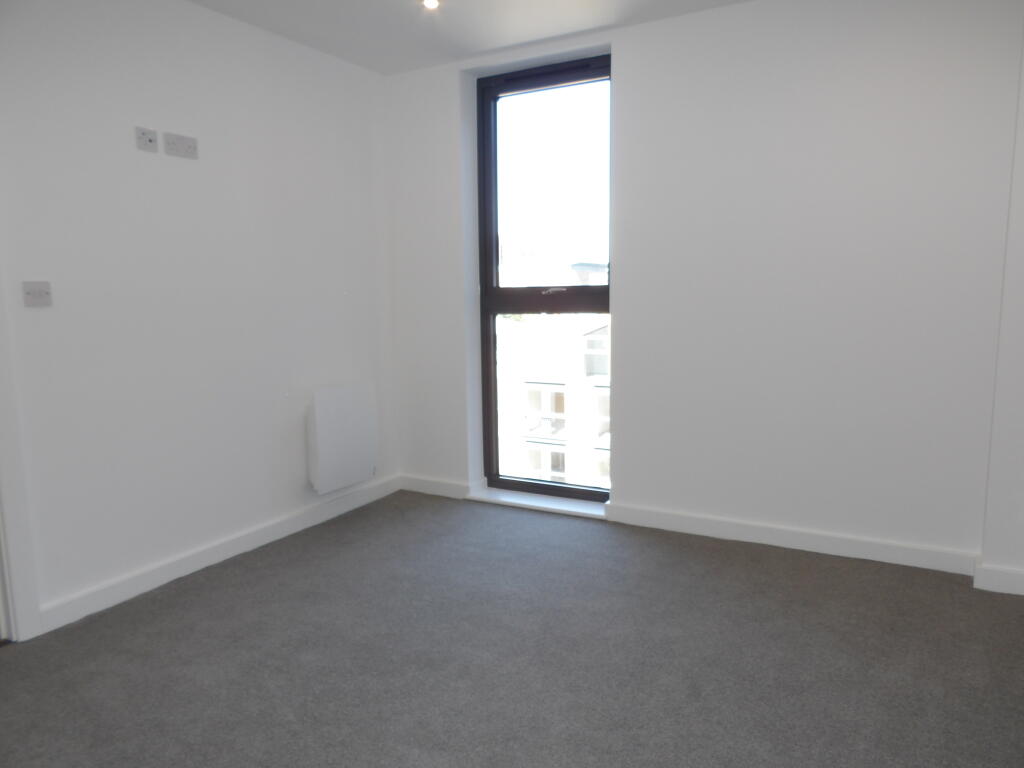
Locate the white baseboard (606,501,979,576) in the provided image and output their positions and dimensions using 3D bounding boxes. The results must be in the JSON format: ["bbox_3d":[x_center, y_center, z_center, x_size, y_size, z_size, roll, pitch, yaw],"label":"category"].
[{"bbox_3d":[1.192,0.696,3.259,1.590,0.096,0.018,3,9,29],"label":"white baseboard"}]

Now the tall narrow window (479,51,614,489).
[{"bbox_3d":[0.208,-0.512,3.878,0.857,2.300,0.075,3,9,29],"label":"tall narrow window"}]

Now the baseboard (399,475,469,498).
[{"bbox_3d":[-0.466,0.602,4.179,0.501,0.096,0.018,3,9,29],"label":"baseboard"}]

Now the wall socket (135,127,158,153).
[{"bbox_3d":[-1.429,-0.959,2.791,0.010,0.086,0.087,3,9,29],"label":"wall socket"}]

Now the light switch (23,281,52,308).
[{"bbox_3d":[-1.645,-0.311,2.468,0.010,0.087,0.087,3,9,29],"label":"light switch"}]

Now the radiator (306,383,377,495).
[{"bbox_3d":[-0.901,0.269,3.796,0.080,0.521,0.463,3,9,29],"label":"radiator"}]

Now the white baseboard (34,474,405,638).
[{"bbox_3d":[-1.176,0.717,3.410,0.018,0.096,2.066,3,9,29],"label":"white baseboard"}]

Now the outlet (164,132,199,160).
[{"bbox_3d":[-1.356,-0.976,2.921,0.010,0.087,0.150,3,9,29],"label":"outlet"}]

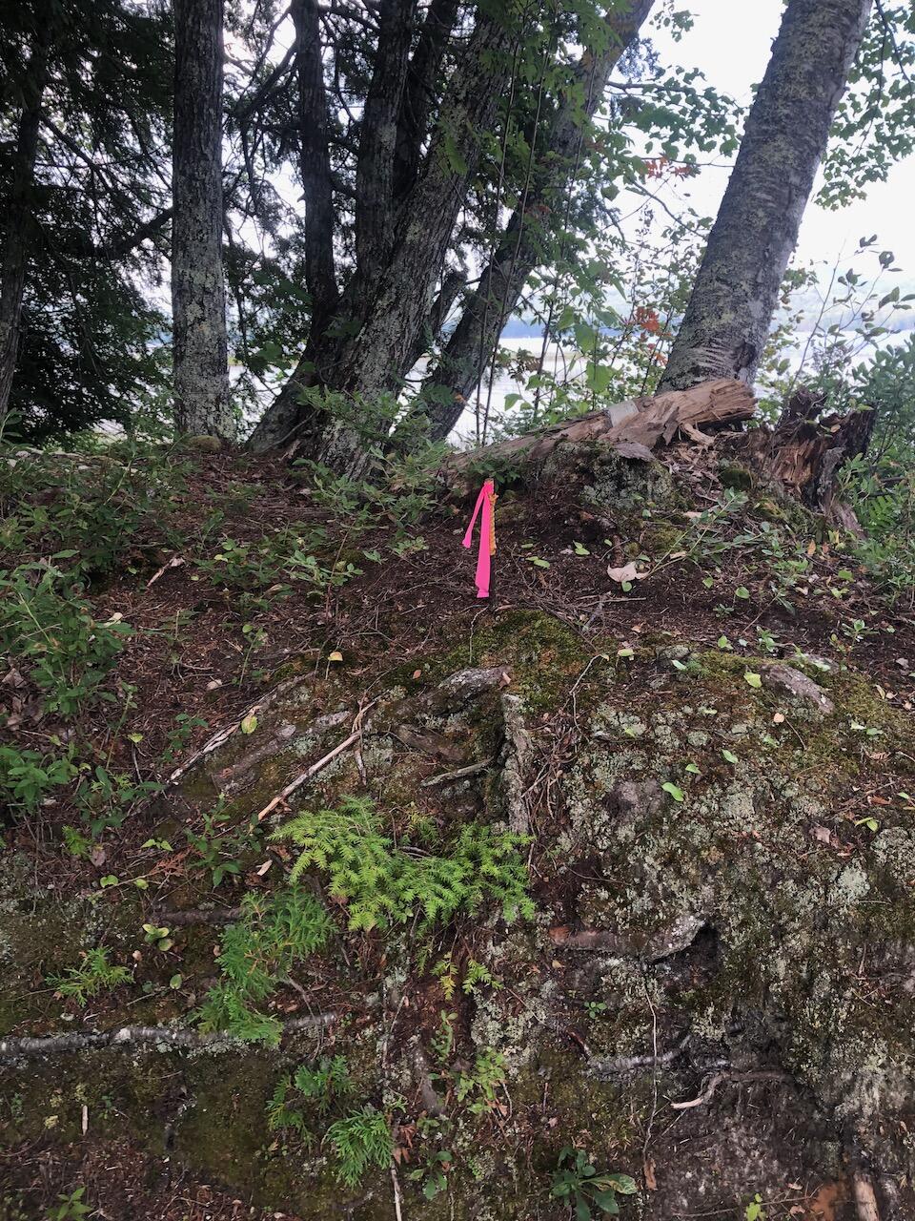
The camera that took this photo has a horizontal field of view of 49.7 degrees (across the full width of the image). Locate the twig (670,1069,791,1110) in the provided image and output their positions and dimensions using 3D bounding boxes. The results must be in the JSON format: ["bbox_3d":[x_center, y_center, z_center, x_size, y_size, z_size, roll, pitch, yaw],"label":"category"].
[{"bbox_3d":[0.470,0.825,1.700,0.205,0.060,0.055,0,16,0],"label":"twig"}]

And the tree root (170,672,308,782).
[{"bbox_3d":[-0.451,0.244,2.055,0.350,0.030,0.030,-38,32,-22],"label":"tree root"}]

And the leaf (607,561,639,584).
[{"bbox_3d":[0.403,-0.091,2.390,0.085,0.040,0.060,0,16,0],"label":"leaf"}]

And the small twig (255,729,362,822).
[{"bbox_3d":[-0.299,0.334,2.005,0.277,0.022,0.022,-39,33,-23],"label":"small twig"}]

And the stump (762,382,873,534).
[{"bbox_3d":[1.065,-0.447,2.920,0.290,0.400,0.280,4,16,14],"label":"stump"}]

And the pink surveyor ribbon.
[{"bbox_3d":[0.047,-0.158,2.170,0.077,0.268,0.035,1,16,3],"label":"pink surveyor ribbon"}]

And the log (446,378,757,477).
[{"bbox_3d":[0.432,-0.558,3.100,0.980,0.165,0.190,-9,14,12],"label":"log"}]

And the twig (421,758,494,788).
[{"bbox_3d":[-0.001,0.330,2.010,0.160,0.017,0.017,-16,20,-14],"label":"twig"}]

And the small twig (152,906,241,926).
[{"bbox_3d":[-0.491,0.576,1.860,0.165,0.030,0.030,0,16,0],"label":"small twig"}]

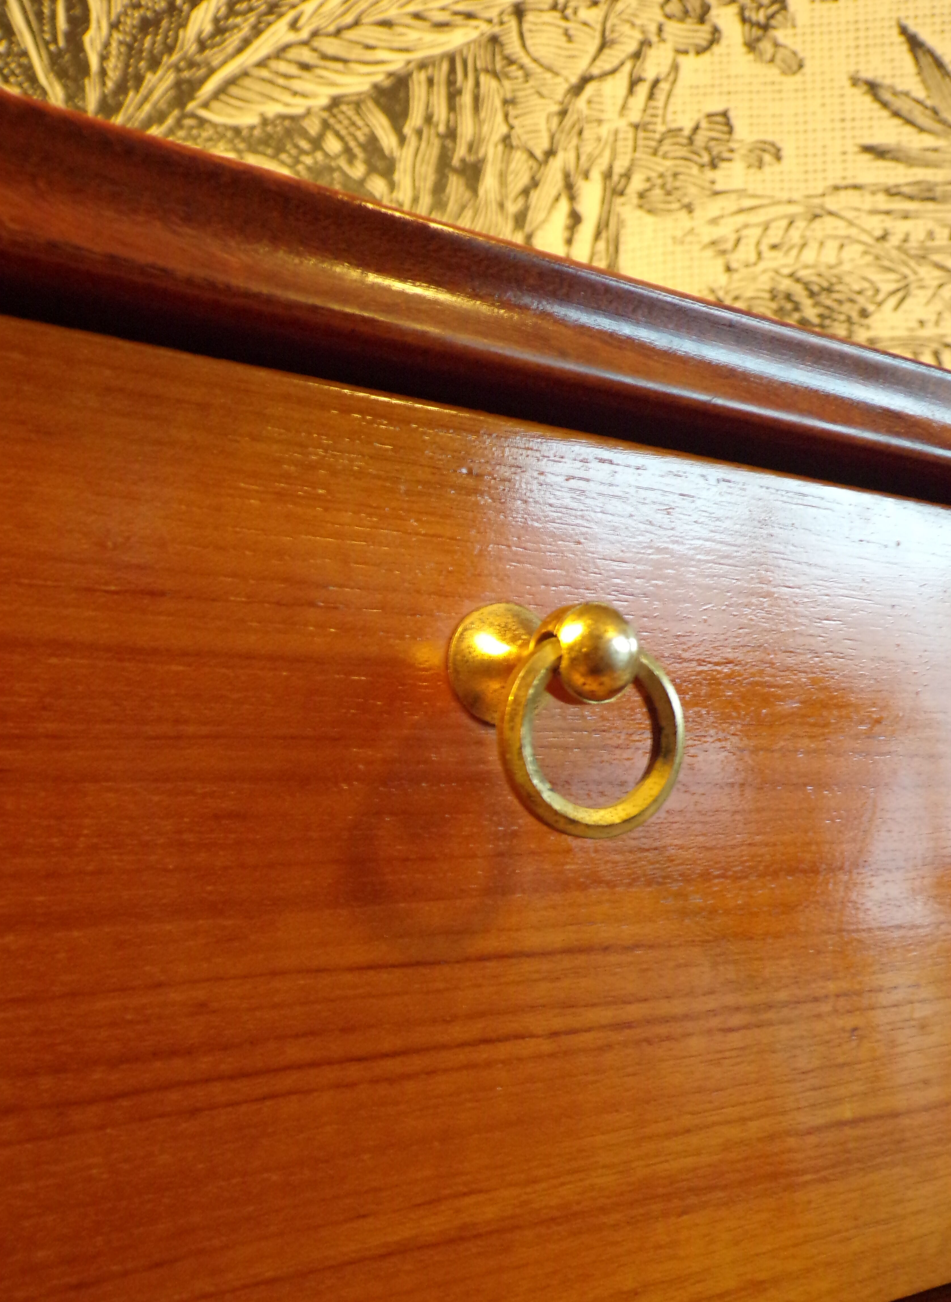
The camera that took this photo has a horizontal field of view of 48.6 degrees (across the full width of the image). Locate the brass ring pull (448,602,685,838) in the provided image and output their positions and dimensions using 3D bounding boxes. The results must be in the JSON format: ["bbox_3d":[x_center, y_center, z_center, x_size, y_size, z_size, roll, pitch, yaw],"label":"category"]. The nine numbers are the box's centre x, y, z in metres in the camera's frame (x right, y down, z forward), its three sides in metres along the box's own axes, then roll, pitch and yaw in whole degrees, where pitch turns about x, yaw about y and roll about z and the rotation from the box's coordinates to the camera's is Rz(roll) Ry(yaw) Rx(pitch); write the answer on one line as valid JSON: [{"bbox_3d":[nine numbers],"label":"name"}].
[{"bbox_3d":[0.015,0.011,0.184,0.037,0.043,0.037,4,-7,-28],"label":"brass ring pull"}]

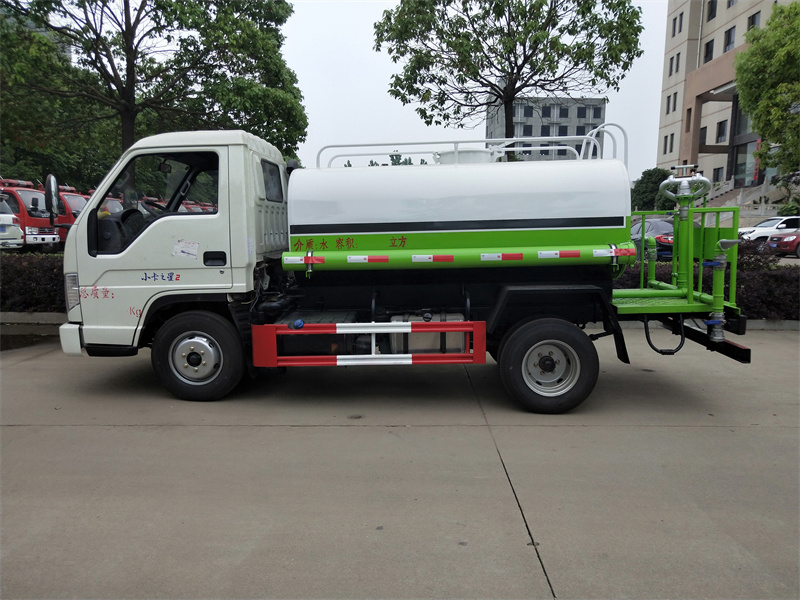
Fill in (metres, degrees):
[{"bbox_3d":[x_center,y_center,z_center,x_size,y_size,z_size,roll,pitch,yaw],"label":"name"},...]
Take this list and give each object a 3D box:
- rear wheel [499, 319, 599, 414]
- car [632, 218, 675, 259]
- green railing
[{"bbox_3d":[1.120,0.486,4.361,0.710,0.710,0.210,1,8,5],"label":"rear wheel"},{"bbox_3d":[8.700,-2.030,19.508,1.820,1.460,4.700,0,8,3],"label":"car"},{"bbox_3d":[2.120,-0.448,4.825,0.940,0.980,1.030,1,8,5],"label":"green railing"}]

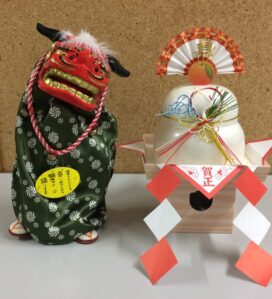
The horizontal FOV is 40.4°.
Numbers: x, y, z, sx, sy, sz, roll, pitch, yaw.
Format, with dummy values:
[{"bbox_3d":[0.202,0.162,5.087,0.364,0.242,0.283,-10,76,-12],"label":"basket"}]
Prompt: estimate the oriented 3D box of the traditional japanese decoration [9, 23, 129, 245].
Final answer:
[{"bbox_3d":[-0.146,-0.045,0.807,0.255,0.435,0.215,2,17,3],"label":"traditional japanese decoration"}]

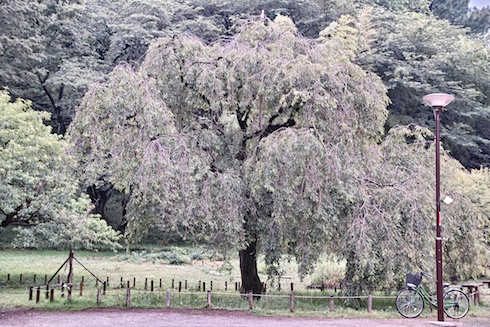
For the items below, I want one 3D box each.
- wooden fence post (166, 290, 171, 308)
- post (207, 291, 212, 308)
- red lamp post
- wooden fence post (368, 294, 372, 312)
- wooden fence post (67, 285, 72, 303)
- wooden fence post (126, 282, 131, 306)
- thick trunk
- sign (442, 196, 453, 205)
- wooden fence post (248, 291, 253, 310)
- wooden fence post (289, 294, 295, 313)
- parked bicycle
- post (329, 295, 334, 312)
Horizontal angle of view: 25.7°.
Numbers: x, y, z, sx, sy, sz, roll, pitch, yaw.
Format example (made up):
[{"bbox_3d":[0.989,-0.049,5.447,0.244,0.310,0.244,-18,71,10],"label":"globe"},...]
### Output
[{"bbox_3d":[-1.949,3.460,27.418,0.100,0.450,0.100,0,-5,0],"label":"wooden fence post"},{"bbox_3d":[-0.901,3.456,27.318,0.100,0.450,0.100,0,-5,0],"label":"post"},{"bbox_3d":[4.414,0.978,24.504,0.710,5.200,0.710,0,-5,0],"label":"red lamp post"},{"bbox_3d":[3.139,3.502,26.918,0.100,0.450,0.100,0,-5,0],"label":"wooden fence post"},{"bbox_3d":[-4.732,3.524,29.018,0.100,0.450,0.100,0,-5,0],"label":"wooden fence post"},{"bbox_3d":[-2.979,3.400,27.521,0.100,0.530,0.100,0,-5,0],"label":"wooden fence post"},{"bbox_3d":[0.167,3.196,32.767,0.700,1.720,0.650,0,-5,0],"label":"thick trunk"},{"bbox_3d":[4.612,0.839,24.400,0.230,0.200,0.040,0,-5,0],"label":"sign"},{"bbox_3d":[0.152,3.483,27.218,0.100,0.450,0.100,0,-5,0],"label":"wooden fence post"},{"bbox_3d":[1.184,3.525,27.118,0.100,0.450,0.100,0,-5,0],"label":"wooden fence post"},{"bbox_3d":[4.382,3.075,25.000,1.780,1.070,0.570,1,-5,-10],"label":"parked bicycle"},{"bbox_3d":[2.184,3.516,27.018,0.100,0.450,0.100,0,-5,0],"label":"post"}]

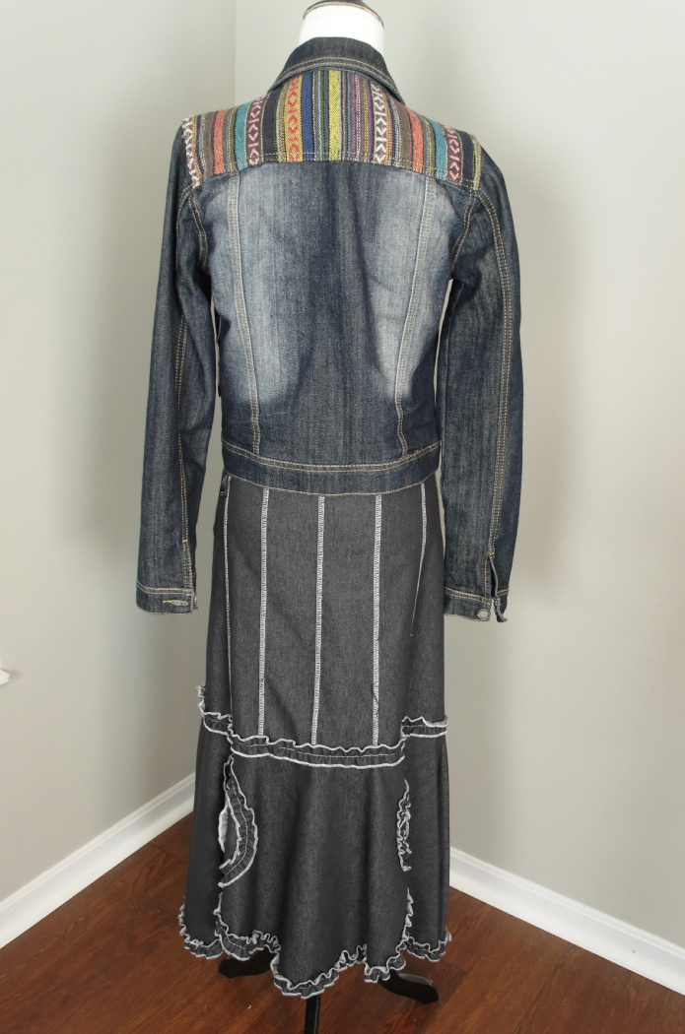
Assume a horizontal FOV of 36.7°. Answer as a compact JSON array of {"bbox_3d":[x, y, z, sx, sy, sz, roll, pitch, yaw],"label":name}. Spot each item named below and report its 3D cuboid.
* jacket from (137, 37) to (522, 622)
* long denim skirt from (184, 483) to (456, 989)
[{"bbox_3d":[-0.021,-0.212,1.379,0.520,0.770,0.300,4,20,4],"label":"jacket"},{"bbox_3d":[-0.042,0.290,1.525,0.440,0.850,0.360,4,20,4],"label":"long denim skirt"}]

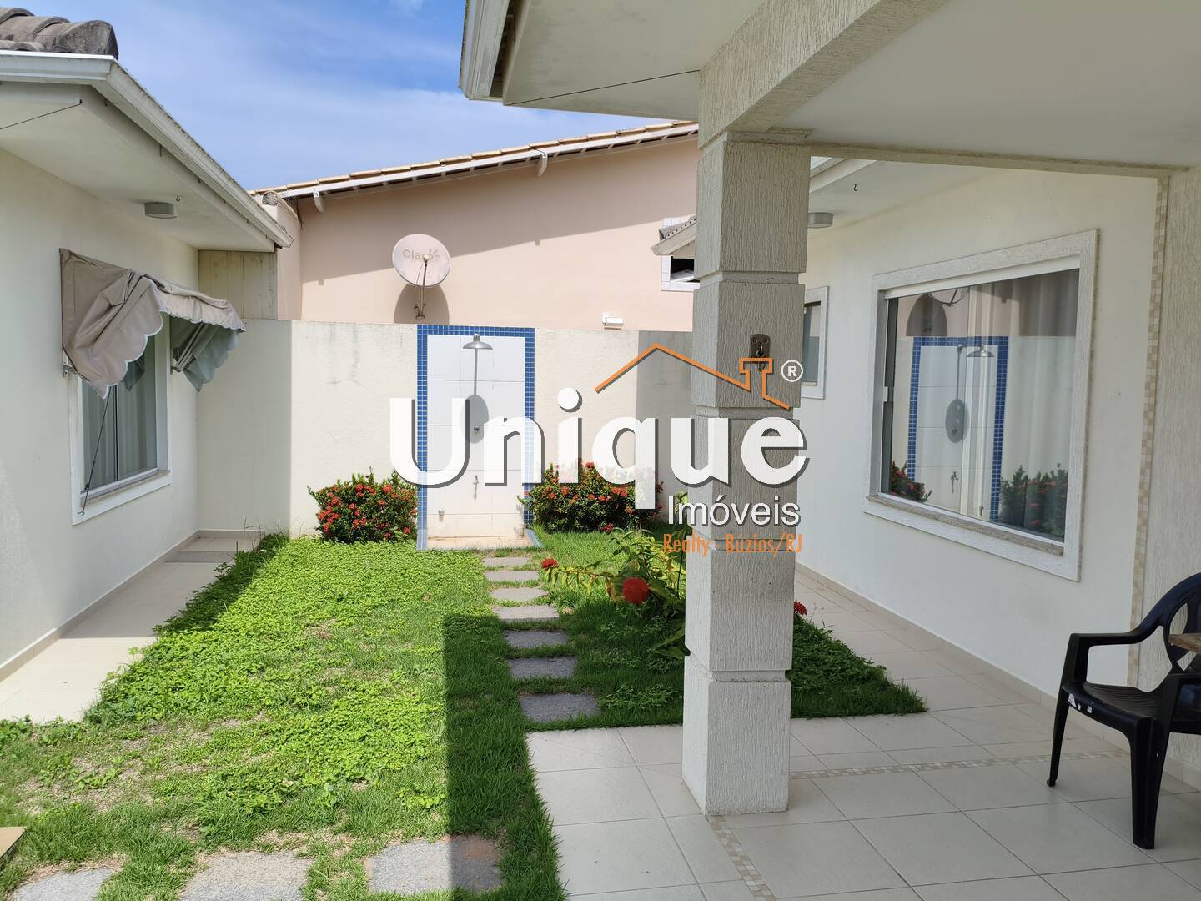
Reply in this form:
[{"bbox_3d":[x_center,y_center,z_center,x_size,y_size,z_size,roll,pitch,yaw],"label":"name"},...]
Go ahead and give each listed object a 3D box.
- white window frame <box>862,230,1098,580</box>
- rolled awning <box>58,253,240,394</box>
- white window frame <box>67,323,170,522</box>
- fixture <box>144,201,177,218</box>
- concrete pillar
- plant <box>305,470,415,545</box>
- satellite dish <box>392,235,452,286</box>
[{"bbox_3d":[2.101,-0.290,5.224,0.120,1.627,2.153,0,5,-10],"label":"white window frame"},{"bbox_3d":[-3.148,-0.855,6.599,0.593,0.900,2.262,0,5,-10],"label":"rolled awning"},{"bbox_3d":[-3.478,-0.441,6.577,0.120,1.630,2.161,0,5,-10],"label":"white window frame"},{"bbox_3d":[-3.058,-1.668,6.278,0.193,0.077,0.193,0,5,-10],"label":"fixture"},{"bbox_3d":[0.525,0.111,3.347,0.312,2.416,0.307,0,5,-10],"label":"concrete pillar"},{"bbox_3d":[-2.161,0.510,8.246,0.944,0.704,0.720,0,5,-10],"label":"plant"},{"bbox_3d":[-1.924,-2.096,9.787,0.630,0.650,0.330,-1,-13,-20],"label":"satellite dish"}]

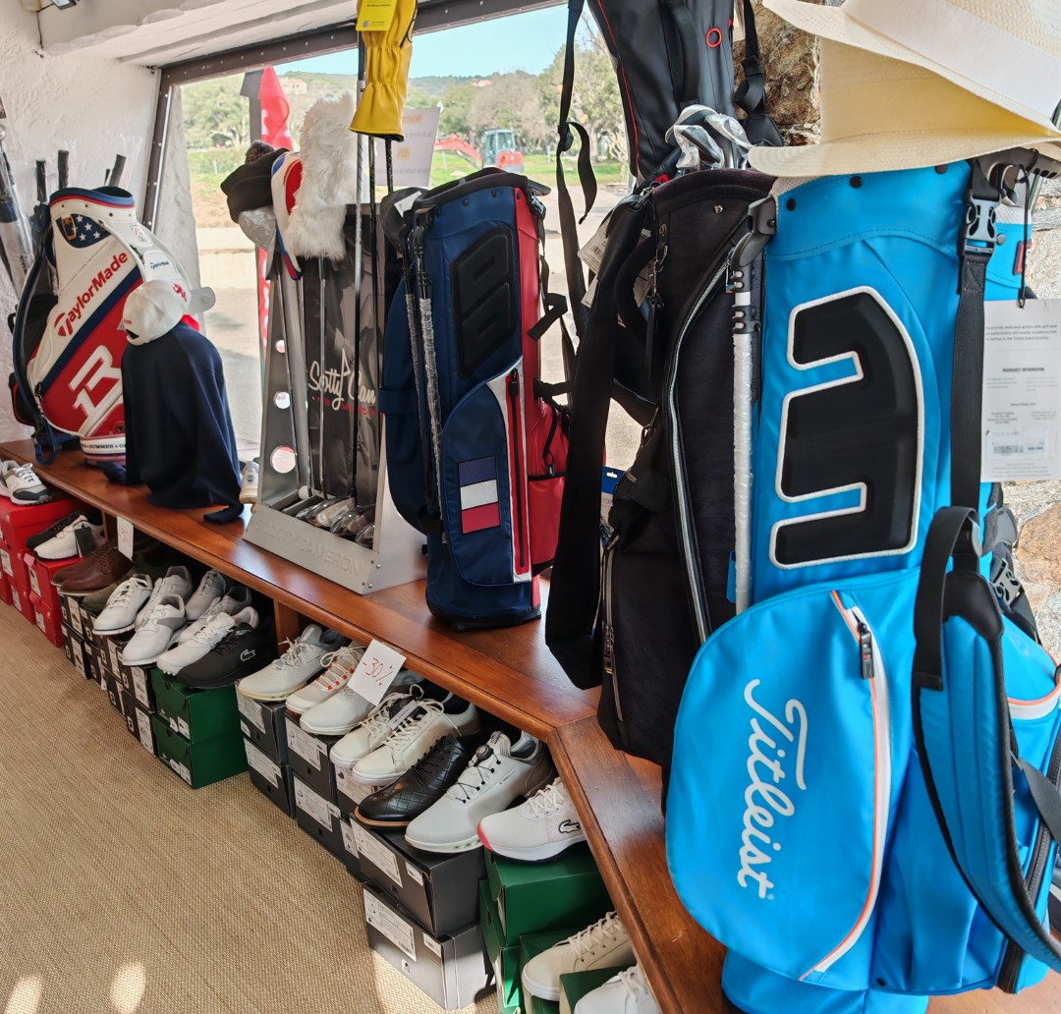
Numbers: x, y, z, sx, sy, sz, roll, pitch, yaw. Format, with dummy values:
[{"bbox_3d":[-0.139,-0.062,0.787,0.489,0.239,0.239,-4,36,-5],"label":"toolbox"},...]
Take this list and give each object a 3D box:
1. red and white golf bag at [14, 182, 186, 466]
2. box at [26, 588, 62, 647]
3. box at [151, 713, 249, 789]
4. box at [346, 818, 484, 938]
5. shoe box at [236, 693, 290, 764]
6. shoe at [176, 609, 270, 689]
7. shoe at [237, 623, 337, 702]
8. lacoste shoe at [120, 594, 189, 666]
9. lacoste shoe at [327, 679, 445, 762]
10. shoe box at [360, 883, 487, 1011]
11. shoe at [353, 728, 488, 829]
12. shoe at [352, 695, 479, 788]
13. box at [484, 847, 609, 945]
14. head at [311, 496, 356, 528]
[{"bbox_3d":[-1.431,-0.617,3.714,0.460,0.890,0.370,7,18,27],"label":"red and white golf bag"},{"bbox_3d":[-1.448,0.327,3.678,0.330,0.129,0.220,-16,21,-38],"label":"box"},{"bbox_3d":[-0.748,0.563,2.797,0.330,0.121,0.205,-16,21,-38],"label":"box"},{"bbox_3d":[-0.103,0.609,2.014,0.330,0.135,0.230,-14,19,-37],"label":"box"},{"bbox_3d":[-0.498,0.450,2.621,0.340,0.135,0.218,-16,21,-38],"label":"shoe box"},{"bbox_3d":[-0.703,0.344,2.703,0.300,0.112,0.106,-16,21,-38],"label":"shoe"},{"bbox_3d":[-0.527,0.338,2.566,0.300,0.115,0.109,-16,21,-38],"label":"shoe"},{"bbox_3d":[-0.959,0.308,2.828,0.105,0.115,0.270,3,16,16],"label":"lacoste shoe"},{"bbox_3d":[-0.277,0.415,2.278,0.295,0.110,0.109,-16,21,-38],"label":"lacoste shoe"},{"bbox_3d":[-0.098,0.740,2.039,0.330,0.130,0.230,-15,20,-40],"label":"shoe box"},{"bbox_3d":[-0.183,0.482,2.021,0.300,0.115,0.110,-15,20,-40],"label":"shoe"},{"bbox_3d":[-0.231,0.455,2.225,0.295,0.115,0.105,-13,20,-37],"label":"shoe"},{"bbox_3d":[0.093,0.566,1.754,0.310,0.106,0.199,-5,16,-12],"label":"box"},{"bbox_3d":[-0.486,0.015,2.719,0.110,0.045,0.055,-15,21,-38],"label":"head"}]

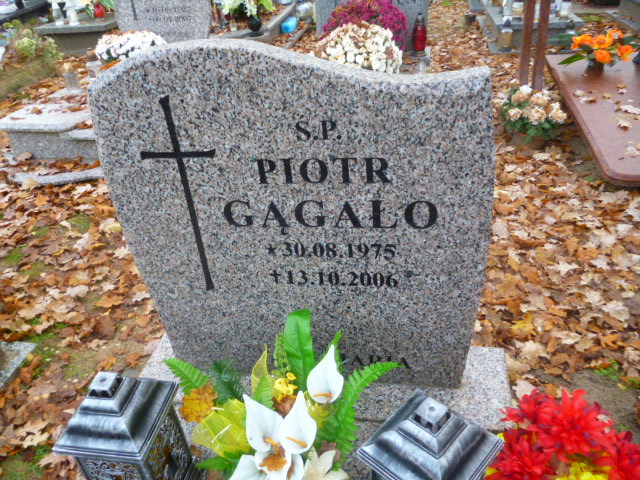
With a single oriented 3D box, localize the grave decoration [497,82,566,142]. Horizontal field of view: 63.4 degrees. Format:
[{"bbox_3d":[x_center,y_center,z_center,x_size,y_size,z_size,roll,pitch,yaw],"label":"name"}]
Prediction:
[{"bbox_3d":[0.998,-0.591,2.420,0.310,0.280,0.290,2,34,13],"label":"grave decoration"}]

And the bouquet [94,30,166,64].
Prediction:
[{"bbox_3d":[-1.182,-1.202,3.300,0.430,0.290,0.390,2,34,13],"label":"bouquet"}]

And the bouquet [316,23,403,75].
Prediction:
[{"bbox_3d":[0.205,-0.969,2.750,0.430,0.320,0.390,2,34,13],"label":"bouquet"}]

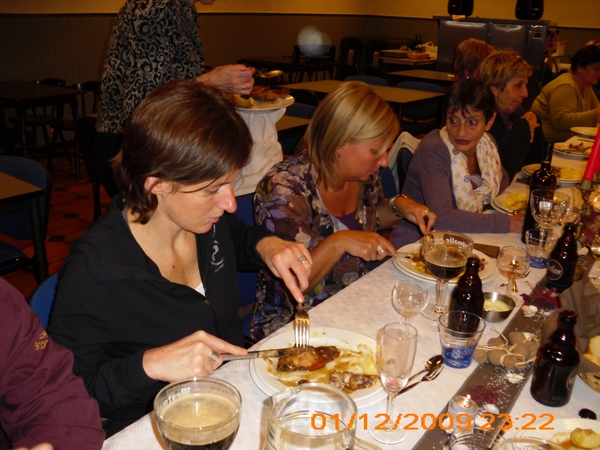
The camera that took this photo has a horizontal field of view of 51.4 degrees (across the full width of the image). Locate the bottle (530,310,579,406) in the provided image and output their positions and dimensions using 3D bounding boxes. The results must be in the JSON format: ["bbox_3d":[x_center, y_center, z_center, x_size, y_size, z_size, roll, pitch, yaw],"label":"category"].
[{"bbox_3d":[0.452,0.226,1.088,0.069,0.164,0.069,4,19,0],"label":"bottle"}]

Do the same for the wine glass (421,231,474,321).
[{"bbox_3d":[0.315,0.115,1.375,0.108,0.174,0.108,4,19,0],"label":"wine glass"}]

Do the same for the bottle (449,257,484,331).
[{"bbox_3d":[0.366,0.154,1.355,0.065,0.168,0.065,16,23,33],"label":"bottle"}]

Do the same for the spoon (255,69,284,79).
[{"bbox_3d":[-0.136,-0.506,2.050,0.190,0.032,0.042,6,20,7],"label":"spoon"}]

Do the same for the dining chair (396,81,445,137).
[{"bbox_3d":[0.928,-0.805,5.402,0.460,0.810,0.540,16,23,33],"label":"dining chair"}]

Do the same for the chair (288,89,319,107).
[{"bbox_3d":[0.073,-0.709,5.017,0.460,0.810,0.530,16,23,33],"label":"chair"}]

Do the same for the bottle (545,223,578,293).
[{"bbox_3d":[0.658,0.079,1.557,0.069,0.164,0.069,4,19,0],"label":"bottle"}]

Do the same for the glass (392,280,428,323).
[{"bbox_3d":[0.222,0.175,1.267,0.073,0.119,0.073,4,19,0],"label":"glass"}]

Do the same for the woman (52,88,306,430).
[{"bbox_3d":[-0.246,0.317,1.431,0.680,1.260,0.550,12,22,25],"label":"woman"}]

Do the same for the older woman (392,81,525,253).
[{"bbox_3d":[0.586,0.086,2.288,0.640,1.180,0.520,17,23,35],"label":"older woman"}]

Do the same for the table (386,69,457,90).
[{"bbox_3d":[1.576,-1.218,6.733,1.140,0.750,0.790,16,23,33],"label":"table"}]

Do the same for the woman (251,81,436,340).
[{"bbox_3d":[0.134,0.170,1.951,0.660,1.220,0.530,13,22,27],"label":"woman"}]

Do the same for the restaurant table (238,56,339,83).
[{"bbox_3d":[-0.140,-1.610,7.603,0.850,0.750,0.920,16,23,33],"label":"restaurant table"}]

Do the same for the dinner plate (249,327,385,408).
[{"bbox_3d":[0.044,0.254,1.137,0.272,0.032,0.272,3,19,-1],"label":"dinner plate"}]

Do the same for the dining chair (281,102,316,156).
[{"bbox_3d":[-0.199,-0.340,3.945,0.460,0.810,0.530,16,23,33],"label":"dining chair"}]

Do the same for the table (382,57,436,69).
[{"bbox_3d":[1.618,-2.218,9.882,0.800,0.750,0.800,15,22,30],"label":"table"}]

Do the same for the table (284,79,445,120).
[{"bbox_3d":[0.513,-0.771,5.338,1.140,0.750,0.790,16,23,33],"label":"table"}]

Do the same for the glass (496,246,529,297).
[{"bbox_3d":[0.490,0.122,1.451,0.076,0.130,0.076,4,19,0],"label":"glass"}]

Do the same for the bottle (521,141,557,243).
[{"bbox_3d":[0.738,-0.099,1.901,0.075,0.310,0.075,16,23,33],"label":"bottle"}]

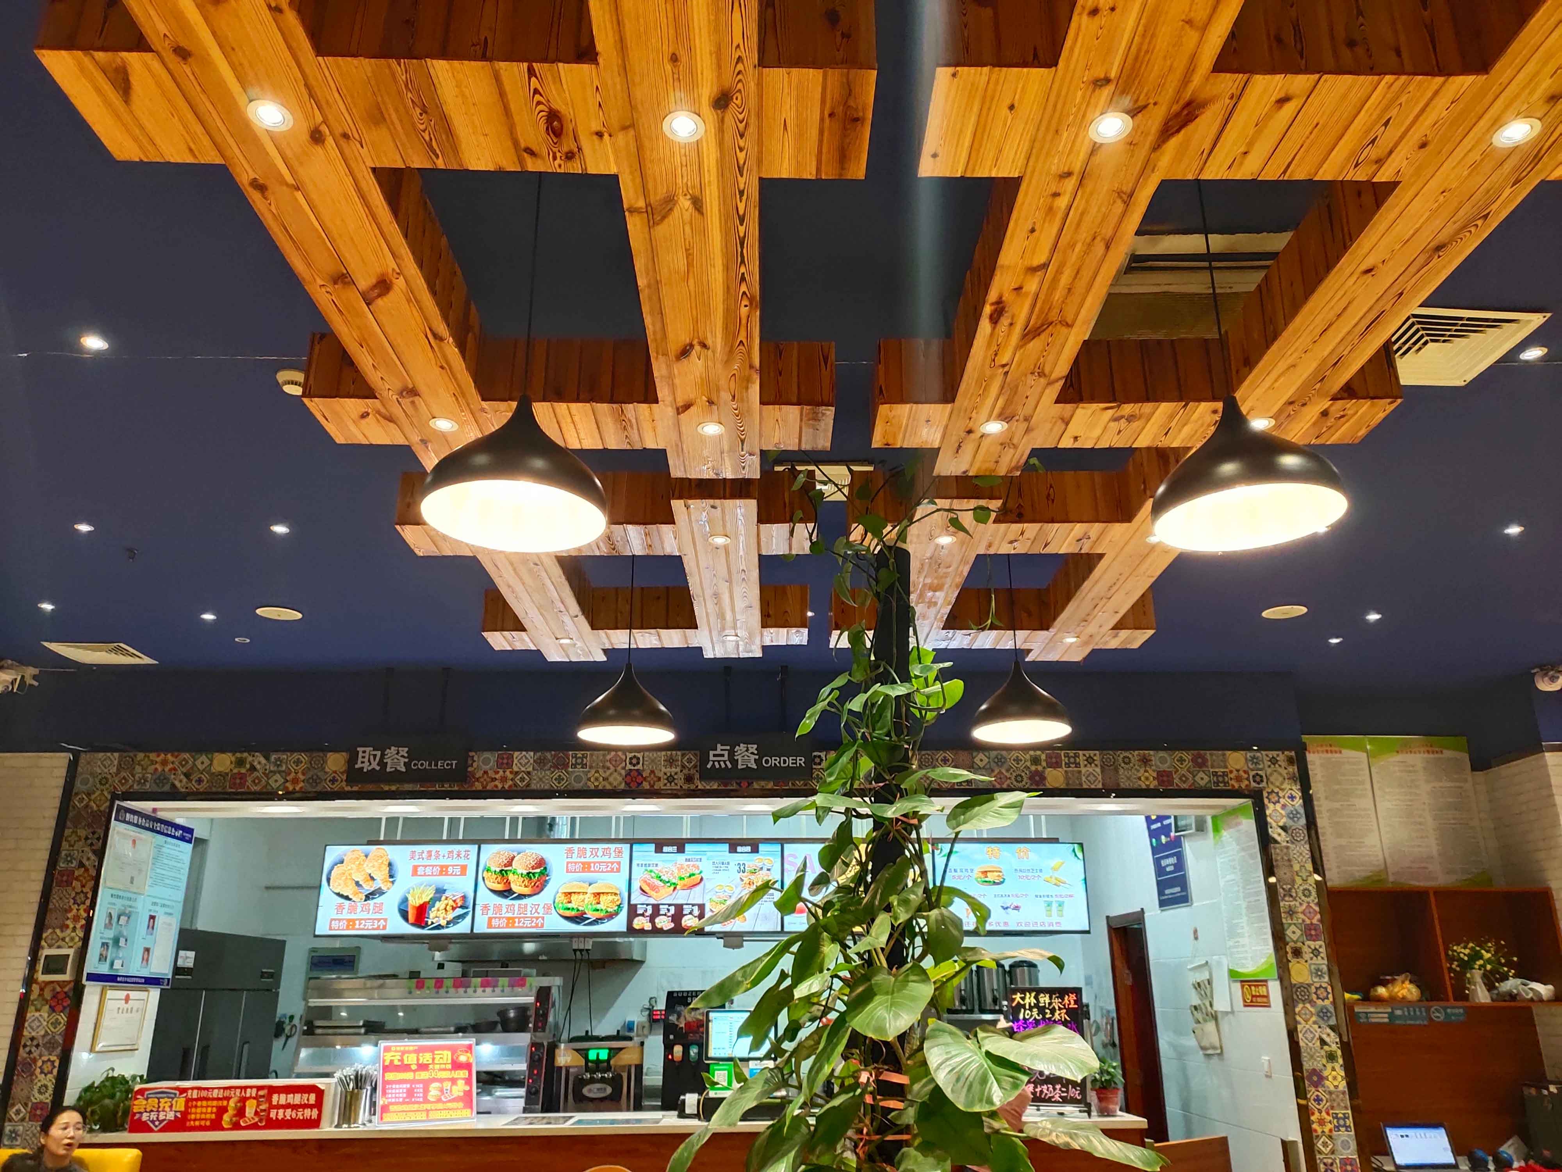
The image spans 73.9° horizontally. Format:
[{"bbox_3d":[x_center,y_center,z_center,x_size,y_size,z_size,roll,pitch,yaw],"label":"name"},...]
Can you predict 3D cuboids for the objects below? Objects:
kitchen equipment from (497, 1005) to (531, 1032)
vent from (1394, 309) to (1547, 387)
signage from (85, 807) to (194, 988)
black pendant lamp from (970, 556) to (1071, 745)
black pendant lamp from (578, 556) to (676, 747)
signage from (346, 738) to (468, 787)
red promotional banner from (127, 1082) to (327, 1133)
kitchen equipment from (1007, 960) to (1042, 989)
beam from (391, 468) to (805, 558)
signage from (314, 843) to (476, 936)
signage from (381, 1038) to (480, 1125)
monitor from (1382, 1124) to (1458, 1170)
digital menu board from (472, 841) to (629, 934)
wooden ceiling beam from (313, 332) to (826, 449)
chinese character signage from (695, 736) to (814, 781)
[{"bbox_3d":[-1.689,2.738,6.580,0.210,0.155,0.210,0,-21,-1],"label":"kitchen equipment"},{"bbox_3d":[1.815,-0.636,2.860,0.385,0.035,0.375,0,-21,-1],"label":"vent"},{"bbox_3d":[-3.478,1.710,5.672,0.020,0.890,0.800,0,-20,0],"label":"signage"},{"bbox_3d":[0.927,0.211,4.091,0.370,0.745,0.370,0,-20,0],"label":"black pendant lamp"},{"bbox_3d":[-0.556,0.160,3.873,0.355,0.815,0.355,0,-21,-1],"label":"black pendant lamp"},{"bbox_3d":[-1.966,0.920,5.456,0.645,0.255,0.040,1,-20,-2],"label":"signage"},{"bbox_3d":[-2.583,2.443,4.863,0.850,0.200,0.030,3,-21,-7],"label":"red promotional banner"},{"bbox_3d":[1.940,3.199,8.270,0.260,0.390,0.270,0,-20,0],"label":"kitchen equipment"},{"bbox_3d":[-0.593,-0.250,3.658,1.420,0.205,0.260,0,-21,-1],"label":"beam"},{"bbox_3d":[-2.386,1.886,6.450,0.965,0.555,0.055,0,-15,-1],"label":"signage"},{"bbox_3d":[-1.714,2.397,5.015,0.470,0.370,0.040,3,-21,-9],"label":"signage"},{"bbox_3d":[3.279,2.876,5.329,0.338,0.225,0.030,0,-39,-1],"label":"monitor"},{"bbox_3d":[-1.427,1.898,6.495,0.966,0.560,0.060,0,-20,0],"label":"digital menu board"},{"bbox_3d":[-0.553,-0.531,2.877,1.383,0.198,0.251,1,-20,-2],"label":"wooden ceiling beam"},{"bbox_3d":[-0.136,0.917,5.594,0.605,0.255,0.050,0,-21,-1],"label":"chinese character signage"}]

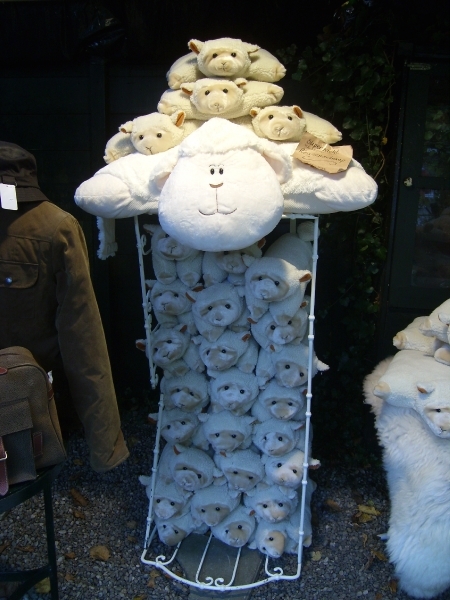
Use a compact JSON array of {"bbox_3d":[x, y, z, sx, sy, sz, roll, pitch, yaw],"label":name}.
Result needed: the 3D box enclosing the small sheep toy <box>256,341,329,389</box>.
[{"bbox_3d":[0.225,0.194,1.999,0.210,0.160,0.250,7,15,7],"label":"small sheep toy"}]

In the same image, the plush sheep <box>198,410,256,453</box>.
[{"bbox_3d":[0.015,0.427,2.103,0.190,0.150,0.250,3,15,6],"label":"plush sheep"}]

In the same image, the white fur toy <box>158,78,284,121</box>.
[{"bbox_3d":[-0.005,-0.597,1.830,0.360,0.125,0.260,-3,14,3],"label":"white fur toy"}]

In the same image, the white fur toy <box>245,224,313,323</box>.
[{"bbox_3d":[0.182,-0.102,1.878,0.195,0.210,0.280,12,33,12],"label":"white fur toy"}]

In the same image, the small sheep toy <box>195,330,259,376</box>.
[{"bbox_3d":[0.022,0.158,2.021,0.200,0.160,0.250,1,14,16],"label":"small sheep toy"}]

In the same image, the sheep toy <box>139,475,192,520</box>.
[{"bbox_3d":[-0.189,0.668,2.207,0.175,0.160,0.240,8,20,4],"label":"sheep toy"}]

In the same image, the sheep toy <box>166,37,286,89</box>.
[{"bbox_3d":[0.013,-0.698,1.826,0.335,0.140,0.280,-2,14,5],"label":"sheep toy"}]

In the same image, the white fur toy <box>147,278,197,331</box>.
[{"bbox_3d":[-0.157,0.003,2.012,0.170,0.170,0.250,5,15,14],"label":"white fur toy"}]

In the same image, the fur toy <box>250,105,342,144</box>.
[{"bbox_3d":[0.159,-0.524,1.827,0.340,0.130,0.260,6,14,-3],"label":"fur toy"}]

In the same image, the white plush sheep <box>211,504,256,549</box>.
[{"bbox_3d":[0.020,0.763,2.240,0.175,0.160,0.240,-9,22,2],"label":"white plush sheep"}]

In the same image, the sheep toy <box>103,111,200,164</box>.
[{"bbox_3d":[-0.169,-0.477,1.827,0.310,0.145,0.260,-2,16,13],"label":"sheep toy"}]

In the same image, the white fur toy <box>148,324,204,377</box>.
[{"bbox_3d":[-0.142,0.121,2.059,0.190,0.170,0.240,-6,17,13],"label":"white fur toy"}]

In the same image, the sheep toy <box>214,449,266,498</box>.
[{"bbox_3d":[0.060,0.578,2.194,0.175,0.160,0.240,9,19,-1],"label":"sheep toy"}]

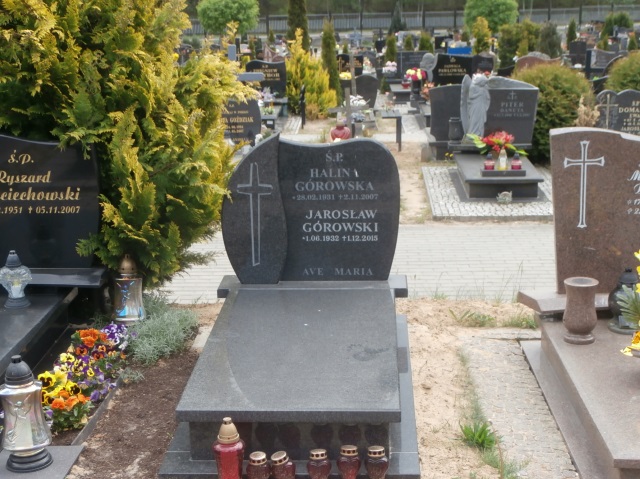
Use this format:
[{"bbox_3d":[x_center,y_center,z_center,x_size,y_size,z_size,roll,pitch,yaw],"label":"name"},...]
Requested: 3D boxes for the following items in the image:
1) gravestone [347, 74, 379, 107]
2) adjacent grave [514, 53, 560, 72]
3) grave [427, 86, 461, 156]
[{"bbox_3d":[0.691,-2.456,17.568,0.580,0.560,0.120,-1,12,4],"label":"gravestone"},{"bbox_3d":[3.583,-2.683,17.245,0.730,0.630,0.130,-1,12,4],"label":"adjacent grave"},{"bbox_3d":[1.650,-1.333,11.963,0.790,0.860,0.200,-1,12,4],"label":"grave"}]

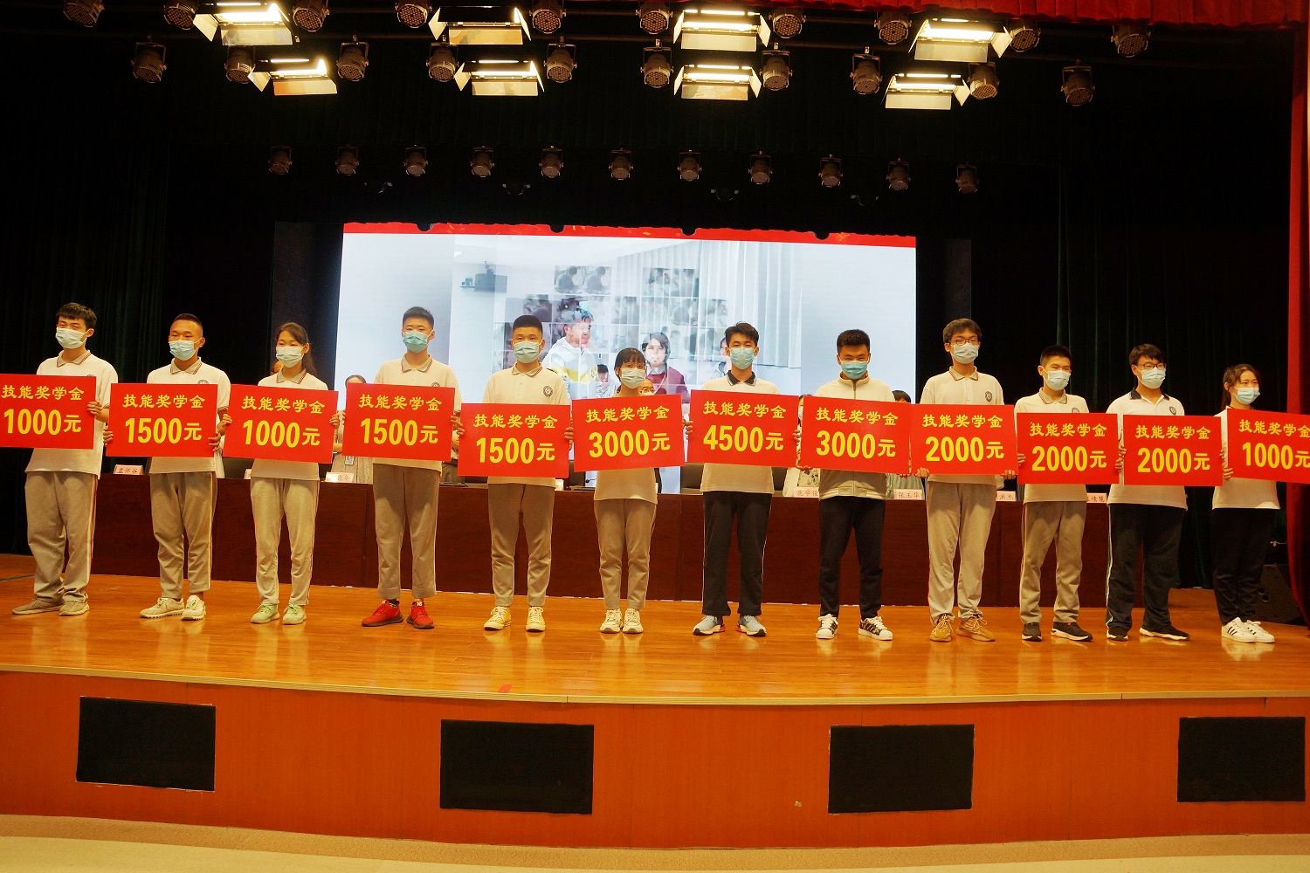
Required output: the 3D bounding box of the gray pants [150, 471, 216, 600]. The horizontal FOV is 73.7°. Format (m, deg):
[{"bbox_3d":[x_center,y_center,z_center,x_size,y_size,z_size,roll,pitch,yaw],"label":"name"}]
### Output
[{"bbox_3d":[-2.730,0.529,5.051,0.390,0.840,0.270,2,-1,8],"label":"gray pants"}]

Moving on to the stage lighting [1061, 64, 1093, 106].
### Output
[{"bbox_3d":[3.460,-2.883,7.158,0.270,0.300,0.240,2,-1,0],"label":"stage lighting"}]

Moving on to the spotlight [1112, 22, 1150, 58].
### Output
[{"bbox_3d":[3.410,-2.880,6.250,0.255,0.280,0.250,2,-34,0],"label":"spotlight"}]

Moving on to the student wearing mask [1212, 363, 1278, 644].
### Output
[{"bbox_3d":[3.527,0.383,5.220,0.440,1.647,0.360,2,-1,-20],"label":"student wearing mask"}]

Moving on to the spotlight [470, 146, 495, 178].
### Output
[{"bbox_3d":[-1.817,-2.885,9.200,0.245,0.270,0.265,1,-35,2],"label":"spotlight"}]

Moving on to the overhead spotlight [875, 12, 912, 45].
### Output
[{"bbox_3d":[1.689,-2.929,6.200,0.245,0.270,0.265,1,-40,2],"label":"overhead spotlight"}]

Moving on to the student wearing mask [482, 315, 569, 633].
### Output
[{"bbox_3d":[-0.719,0.200,4.870,0.500,1.750,0.400,2,-2,0],"label":"student wearing mask"}]

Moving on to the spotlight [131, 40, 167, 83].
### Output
[{"bbox_3d":[-4.202,-3.107,7.250,0.270,0.300,0.240,2,-1,0],"label":"spotlight"}]

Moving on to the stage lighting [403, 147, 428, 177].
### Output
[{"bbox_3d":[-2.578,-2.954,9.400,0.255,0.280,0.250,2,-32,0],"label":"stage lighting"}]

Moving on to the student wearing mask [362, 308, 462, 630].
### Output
[{"bbox_3d":[-1.370,0.178,4.900,0.540,1.775,0.410,2,-2,0],"label":"student wearing mask"}]

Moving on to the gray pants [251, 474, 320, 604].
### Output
[{"bbox_3d":[-2.110,0.549,4.980,0.370,0.850,0.260,2,-2,0],"label":"gray pants"}]

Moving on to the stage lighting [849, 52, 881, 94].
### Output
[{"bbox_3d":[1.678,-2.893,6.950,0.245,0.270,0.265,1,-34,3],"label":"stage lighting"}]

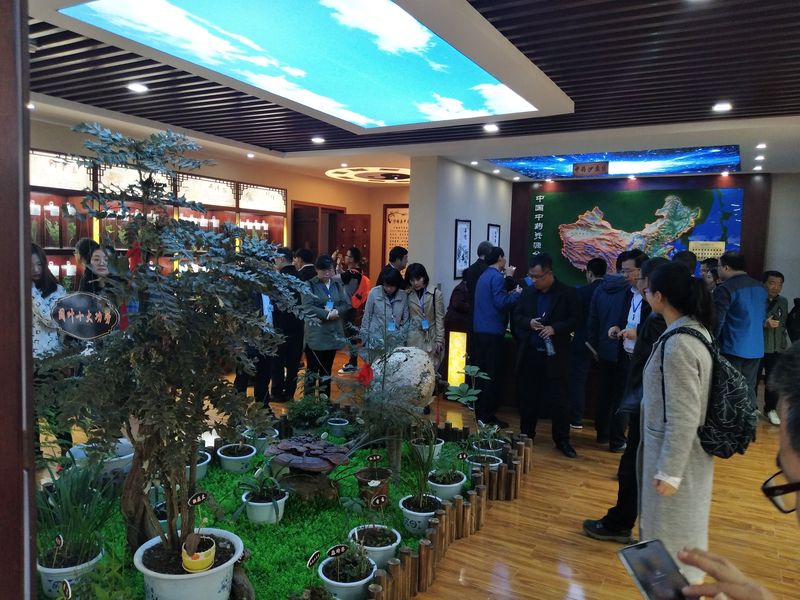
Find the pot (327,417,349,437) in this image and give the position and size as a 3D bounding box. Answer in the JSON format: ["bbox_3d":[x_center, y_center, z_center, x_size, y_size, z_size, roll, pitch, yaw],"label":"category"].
[{"bbox_3d":[-0.556,1.170,5.448,0.188,0.130,0.188,2,4,0],"label":"pot"}]

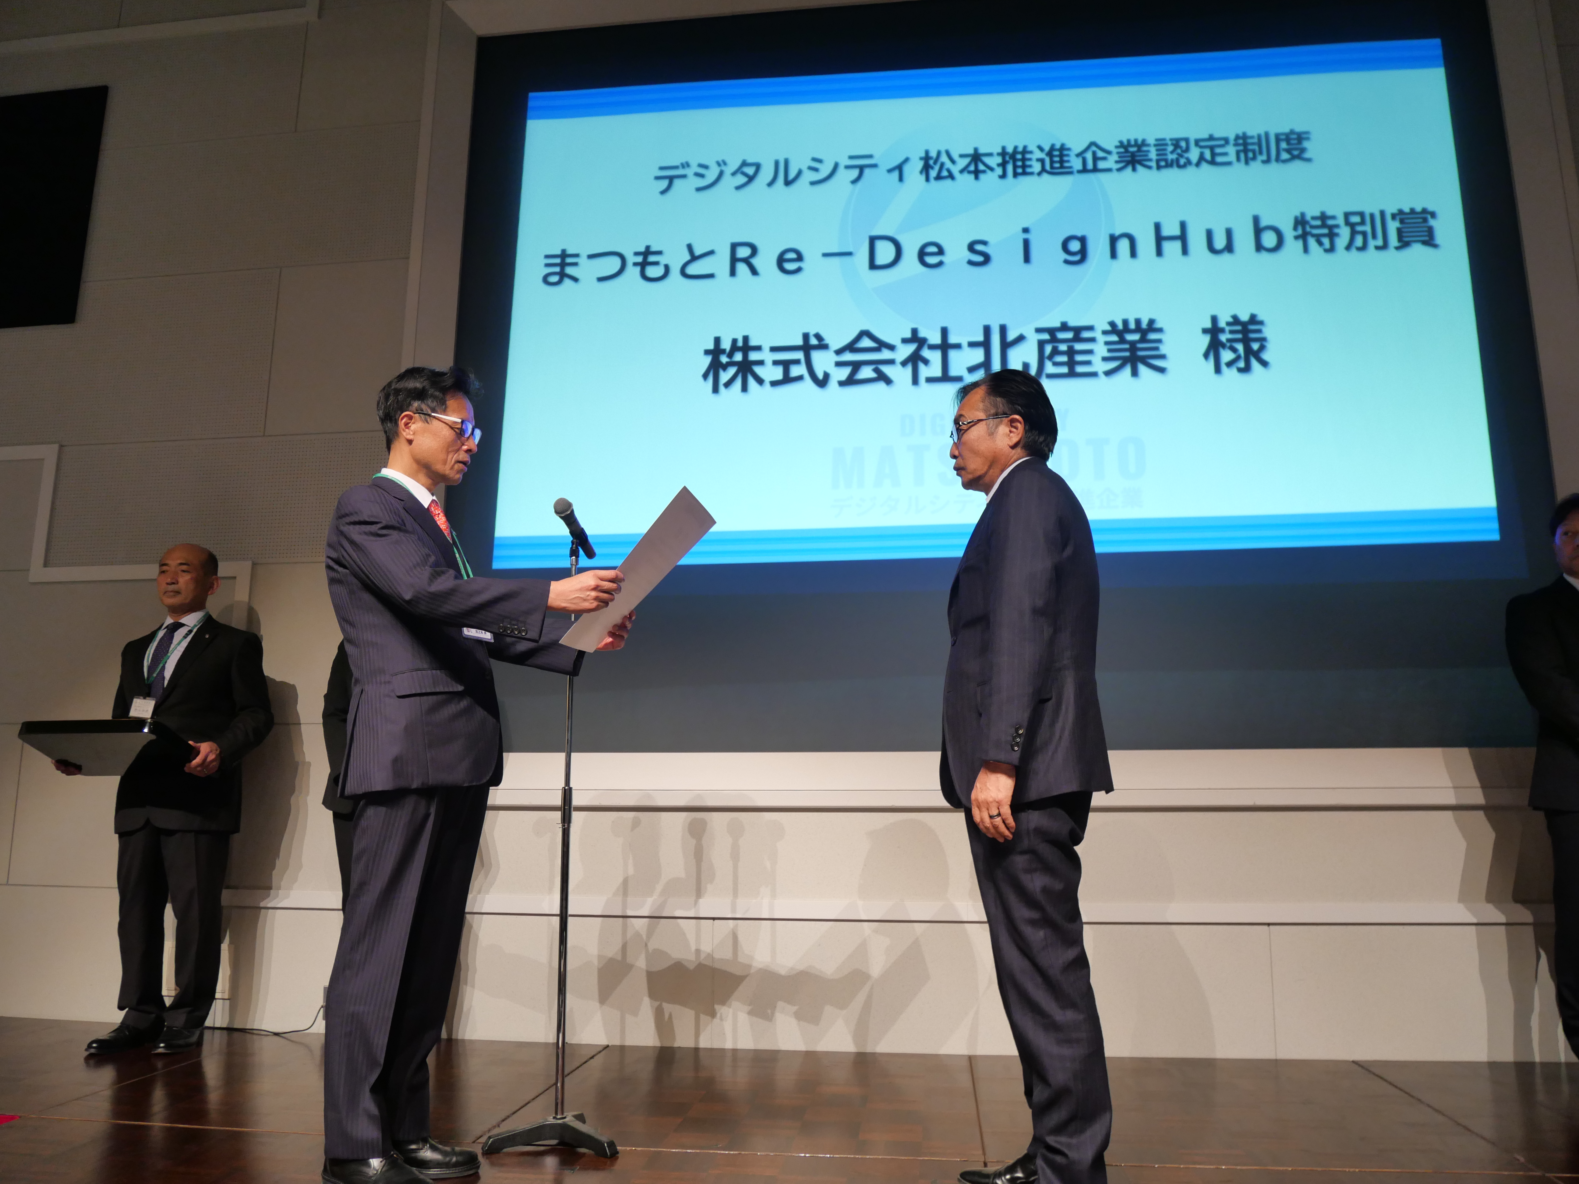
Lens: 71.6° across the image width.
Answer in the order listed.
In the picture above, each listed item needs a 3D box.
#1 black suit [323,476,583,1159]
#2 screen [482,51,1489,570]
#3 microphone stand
[{"bbox_3d":[-0.764,0.437,2.360,0.550,1.430,0.500,0,-11,2],"label":"black suit"},{"bbox_3d":[0.626,-1.017,3.821,3.280,1.820,0.060,-1,-11,6],"label":"screen"},{"bbox_3d":[-0.516,0.549,2.590,0.310,1.400,0.280,0,-11,0],"label":"microphone stand"}]

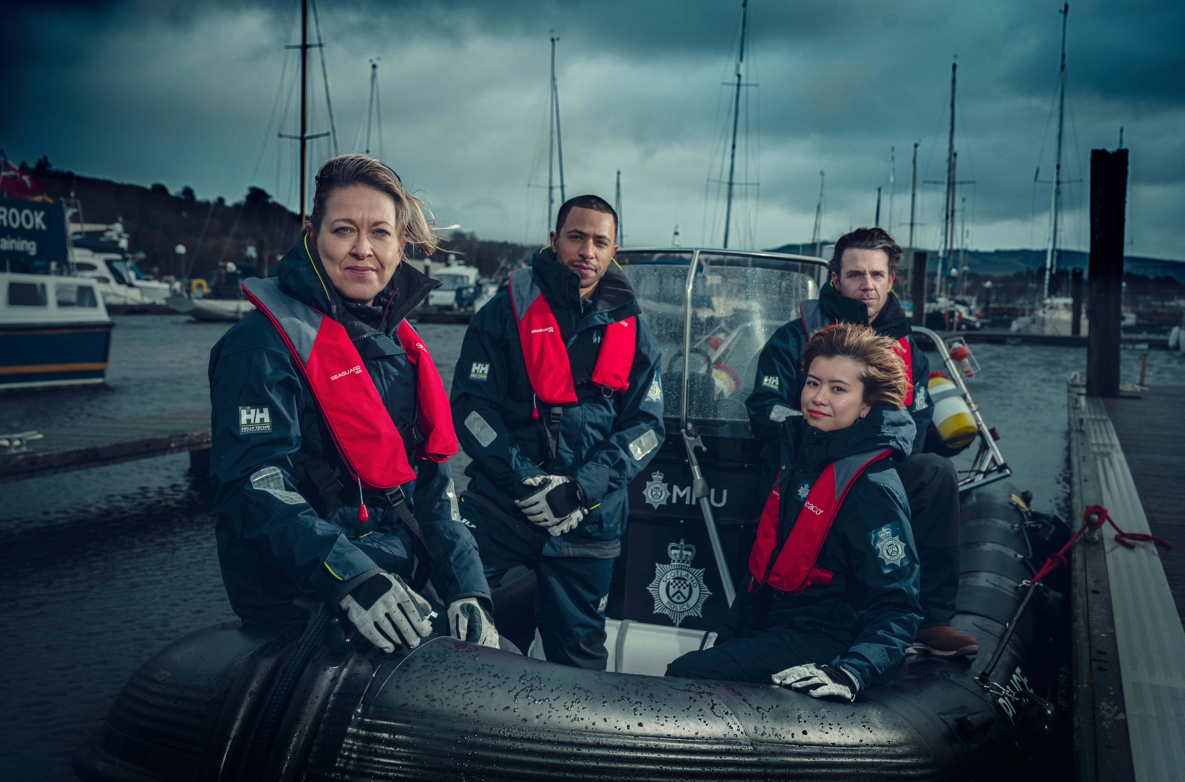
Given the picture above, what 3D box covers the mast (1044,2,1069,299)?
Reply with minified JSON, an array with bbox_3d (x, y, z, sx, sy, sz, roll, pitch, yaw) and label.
[{"bbox_3d":[19.917,-10.270,56.543,0.180,12.640,0.180,2,4,0],"label":"mast"}]

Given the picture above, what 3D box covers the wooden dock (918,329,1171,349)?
[{"bbox_3d":[17.140,-1.934,50.000,11.000,0.500,2.000,3,5,25],"label":"wooden dock"}]

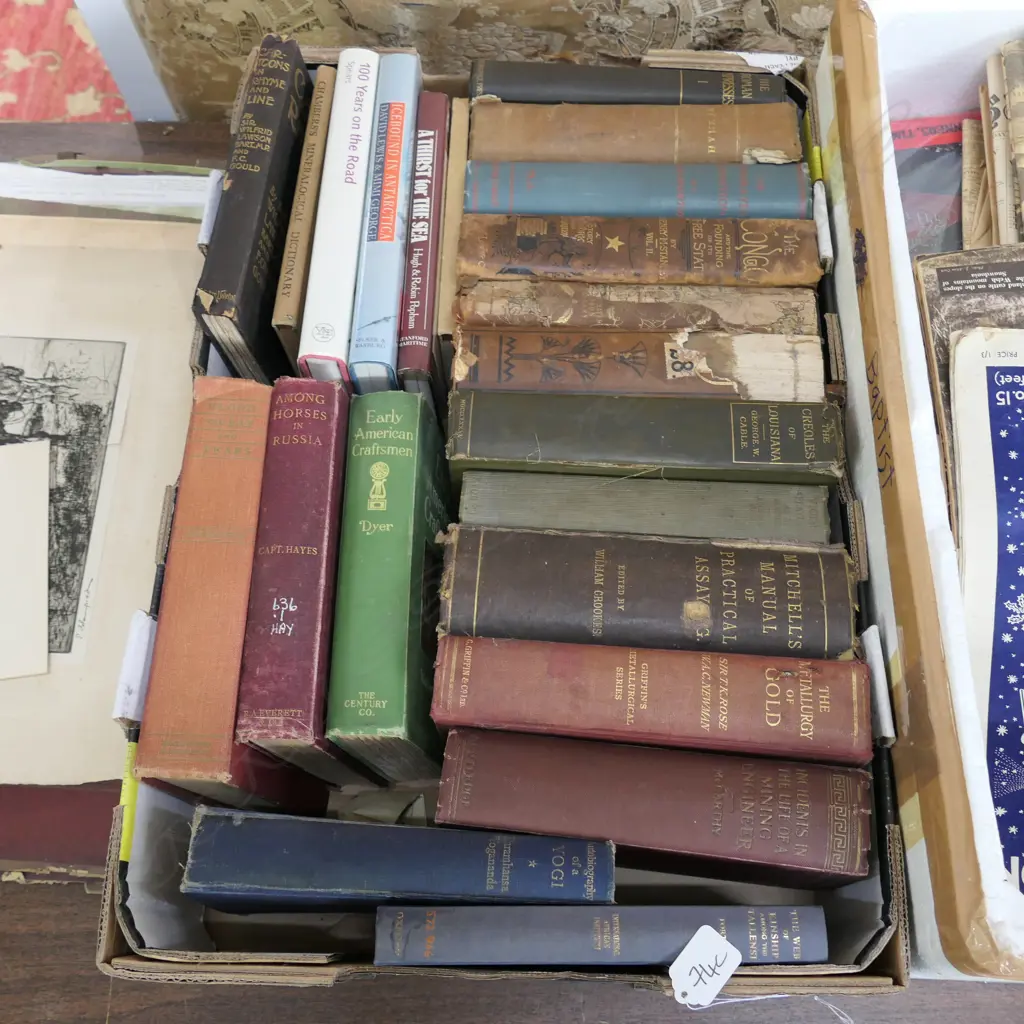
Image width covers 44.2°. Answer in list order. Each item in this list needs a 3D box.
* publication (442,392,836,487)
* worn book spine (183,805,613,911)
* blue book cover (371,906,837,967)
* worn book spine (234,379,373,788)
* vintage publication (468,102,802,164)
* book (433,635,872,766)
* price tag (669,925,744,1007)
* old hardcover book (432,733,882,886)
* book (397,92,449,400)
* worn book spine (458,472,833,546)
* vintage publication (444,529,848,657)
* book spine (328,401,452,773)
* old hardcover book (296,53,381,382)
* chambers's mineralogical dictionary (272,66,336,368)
[{"bbox_3d":[0.081,-0.019,0.804,0.227,0.151,0.045,2,69,5],"label":"publication"},{"bbox_3d":[-0.060,0.208,0.717,0.217,0.146,0.037,4,67,-3],"label":"worn book spine"},{"bbox_3d":[0.049,0.242,0.705,0.226,0.149,0.028,-1,67,4],"label":"blue book cover"},{"bbox_3d":[-0.113,0.051,0.800,0.043,0.150,0.223,-3,68,10],"label":"worn book spine"},{"bbox_3d":[0.081,-0.223,0.902,0.217,0.144,0.049,0,67,0],"label":"vintage publication"},{"bbox_3d":[0.078,0.132,0.746,0.232,0.153,0.049,4,63,5],"label":"book"},{"bbox_3d":[0.093,0.225,0.620,0.025,0.002,0.037,35,75,18],"label":"price tag"},{"bbox_3d":[0.082,0.175,0.730,0.223,0.146,0.050,4,71,10],"label":"old hardcover book"},{"bbox_3d":[-0.059,-0.154,0.875,0.020,0.144,0.219,2,66,-1],"label":"book"},{"bbox_3d":[0.078,0.024,0.799,0.214,0.139,0.036,3,68,2],"label":"worn book spine"},{"bbox_3d":[0.075,0.076,0.762,0.223,0.147,0.066,3,64,2],"label":"vintage publication"},{"bbox_3d":[-0.068,0.053,0.800,0.044,0.142,0.214,-3,67,8],"label":"book spine"},{"bbox_3d":[-0.107,-0.168,0.872,0.029,0.160,0.241,2,66,1],"label":"old hardcover book"},{"bbox_3d":[-0.130,-0.190,0.903,0.015,0.134,0.205,2,68,7],"label":"chambers's mineralogical dictionary"}]

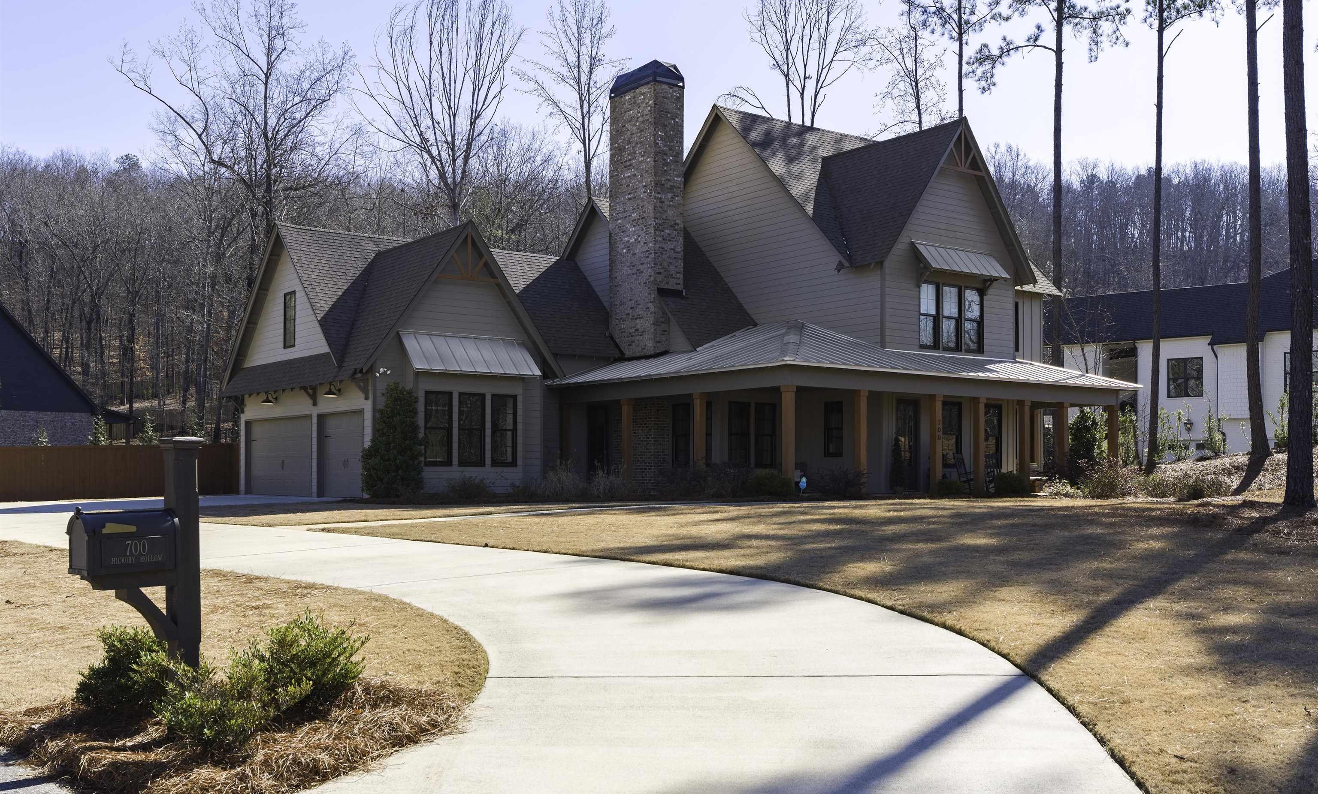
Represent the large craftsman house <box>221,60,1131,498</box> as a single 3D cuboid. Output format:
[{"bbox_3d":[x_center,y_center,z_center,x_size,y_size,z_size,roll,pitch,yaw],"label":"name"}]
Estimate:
[{"bbox_3d":[0.397,-3.305,37.440,21.300,12.400,18.800,2,-3,-39],"label":"large craftsman house"}]

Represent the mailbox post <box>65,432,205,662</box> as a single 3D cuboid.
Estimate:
[{"bbox_3d":[-2.680,0.950,6.230,0.230,1.480,0.660,-2,-3,40],"label":"mailbox post"}]

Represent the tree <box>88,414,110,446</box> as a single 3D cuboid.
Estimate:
[{"bbox_3d":[-19.000,1.880,41.000,1.050,2.500,1.050,0,-2,0],"label":"tree"}]

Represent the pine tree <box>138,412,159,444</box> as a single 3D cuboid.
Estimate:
[{"bbox_3d":[-17.300,1.850,41.000,1.050,2.500,1.050,0,-2,0],"label":"pine tree"}]

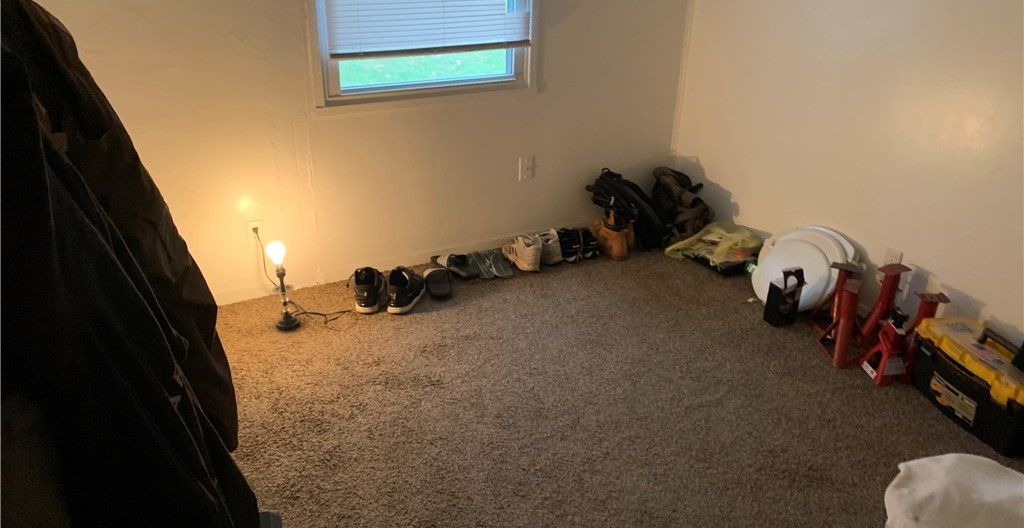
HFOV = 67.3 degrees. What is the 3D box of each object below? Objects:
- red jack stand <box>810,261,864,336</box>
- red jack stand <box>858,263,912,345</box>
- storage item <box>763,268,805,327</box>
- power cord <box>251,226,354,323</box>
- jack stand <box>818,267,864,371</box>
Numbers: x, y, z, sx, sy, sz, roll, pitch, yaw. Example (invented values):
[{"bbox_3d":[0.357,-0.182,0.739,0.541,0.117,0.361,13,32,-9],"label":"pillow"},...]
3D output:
[{"bbox_3d":[1.279,0.127,3.023,0.200,0.285,0.180,9,26,16],"label":"red jack stand"},{"bbox_3d":[1.446,0.145,2.996,0.180,0.285,0.200,-18,31,-36],"label":"red jack stand"},{"bbox_3d":[1.087,0.125,3.081,0.115,0.230,0.085,-12,28,-27],"label":"storage item"},{"bbox_3d":[-0.822,0.036,3.060,0.320,0.310,0.360,-12,28,-27],"label":"power cord"},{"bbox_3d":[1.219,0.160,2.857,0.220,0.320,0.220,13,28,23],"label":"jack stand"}]

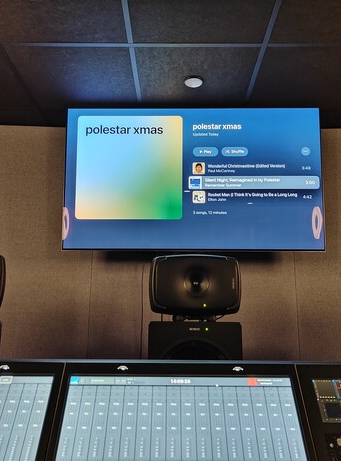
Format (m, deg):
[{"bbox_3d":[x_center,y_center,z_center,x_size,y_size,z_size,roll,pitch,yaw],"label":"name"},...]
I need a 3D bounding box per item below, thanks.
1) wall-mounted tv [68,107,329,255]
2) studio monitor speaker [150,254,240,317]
[{"bbox_3d":[0.133,-0.292,2.427,1.450,0.822,0.050,0,-8,0],"label":"wall-mounted tv"},{"bbox_3d":[0.115,0.280,2.053,0.433,0.300,0.278,0,-12,0],"label":"studio monitor speaker"}]

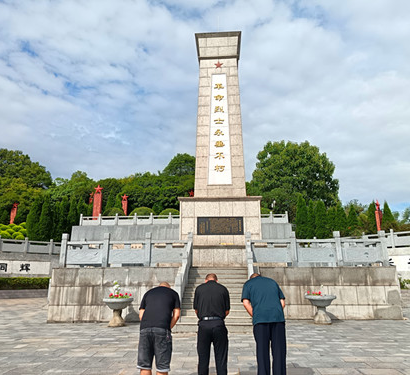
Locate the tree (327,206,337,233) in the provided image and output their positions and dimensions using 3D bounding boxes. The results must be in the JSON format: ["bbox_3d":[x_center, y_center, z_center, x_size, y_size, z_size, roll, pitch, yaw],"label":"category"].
[{"bbox_3d":[10.500,3.141,28.549,1.000,3.200,1.000,-1,-14,3],"label":"tree"}]

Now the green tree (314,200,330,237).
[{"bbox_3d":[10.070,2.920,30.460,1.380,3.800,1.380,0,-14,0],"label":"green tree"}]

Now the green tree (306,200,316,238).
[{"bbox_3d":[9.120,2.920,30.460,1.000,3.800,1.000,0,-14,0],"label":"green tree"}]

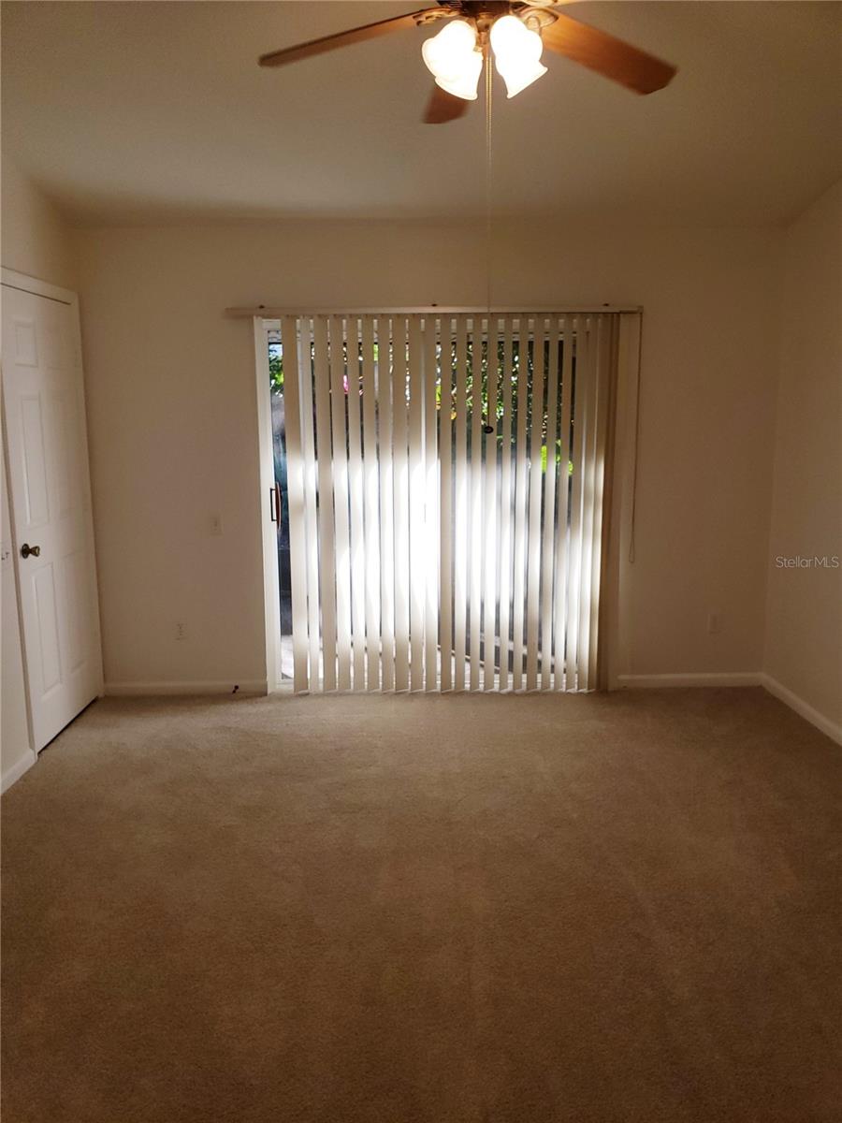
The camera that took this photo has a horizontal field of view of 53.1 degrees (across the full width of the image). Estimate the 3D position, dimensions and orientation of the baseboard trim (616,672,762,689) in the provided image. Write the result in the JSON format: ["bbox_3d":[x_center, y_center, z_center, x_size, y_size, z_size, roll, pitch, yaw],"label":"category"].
[{"bbox_3d":[1.480,0.660,4.630,0.812,0.080,0.016,-1,10,-1],"label":"baseboard trim"}]

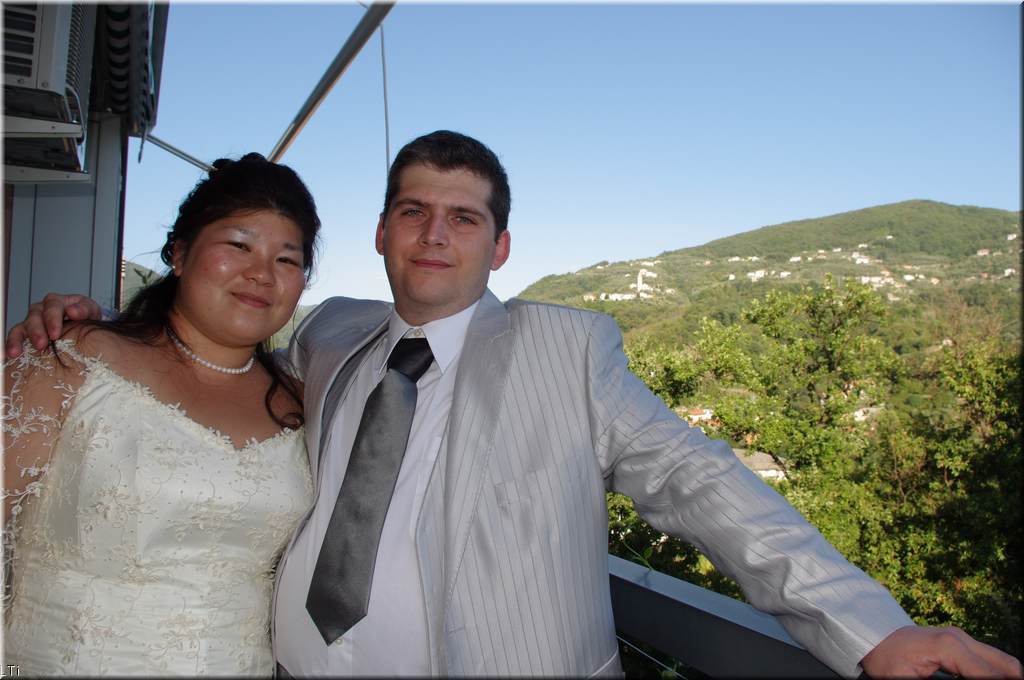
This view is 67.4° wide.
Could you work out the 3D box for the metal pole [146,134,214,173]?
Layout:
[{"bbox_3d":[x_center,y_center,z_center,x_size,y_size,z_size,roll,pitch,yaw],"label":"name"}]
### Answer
[{"bbox_3d":[-1.730,-0.980,4.219,0.614,0.034,0.034,28,-10,-23],"label":"metal pole"}]

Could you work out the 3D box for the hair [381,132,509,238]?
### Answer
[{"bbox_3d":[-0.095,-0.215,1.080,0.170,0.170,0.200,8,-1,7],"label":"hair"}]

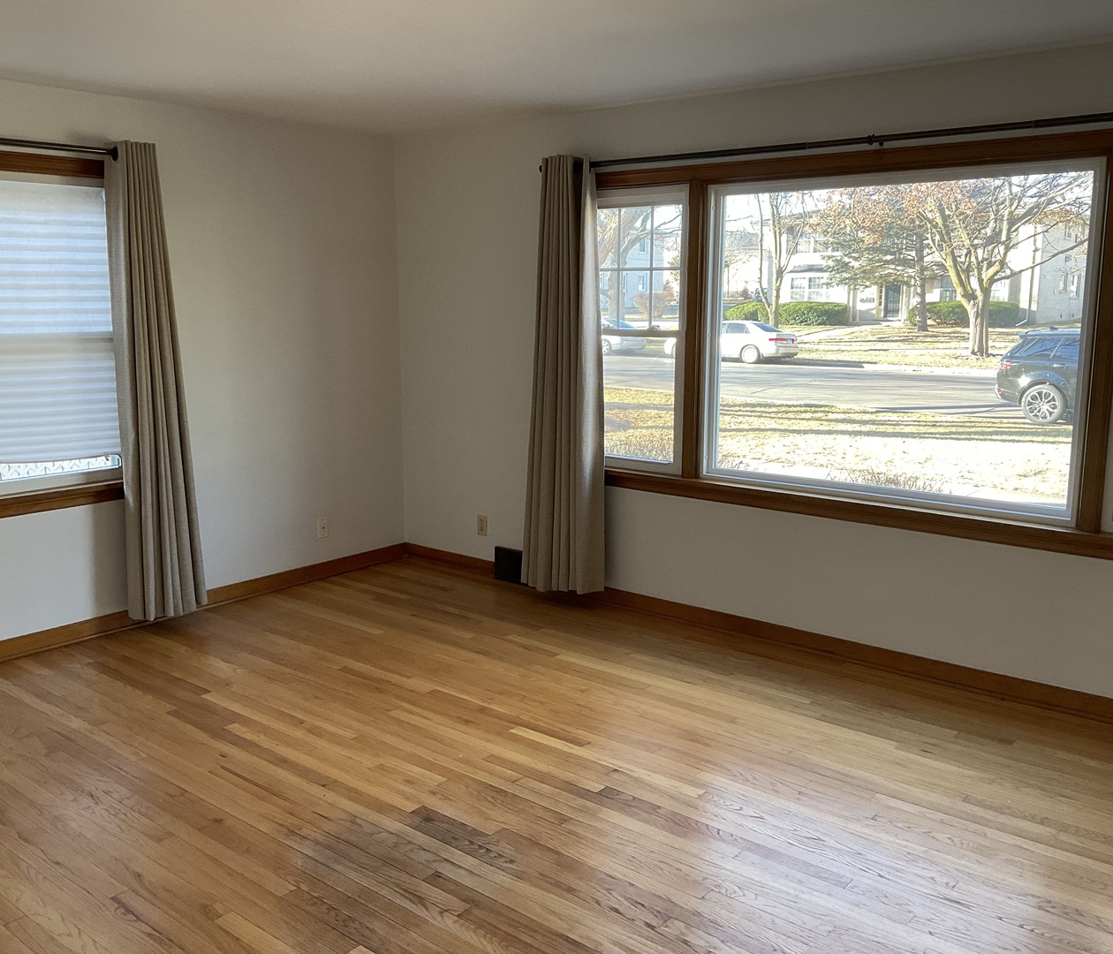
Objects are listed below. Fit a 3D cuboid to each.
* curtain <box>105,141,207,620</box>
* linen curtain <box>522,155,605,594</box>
[{"bbox_3d":[-1.813,-0.407,4.863,0.149,2.136,0.363,8,13,39],"label":"curtain"},{"bbox_3d":[0.018,-0.470,5.240,0.457,2.133,0.172,8,13,39],"label":"linen curtain"}]

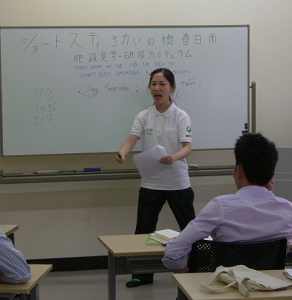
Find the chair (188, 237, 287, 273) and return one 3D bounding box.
[{"bbox_3d":[0.380,0.791,5.277,0.500,0.810,0.540,-2,7,-13],"label":"chair"}]

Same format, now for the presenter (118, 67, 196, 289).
[{"bbox_3d":[0.091,0.204,7.271,0.560,1.520,0.480,2,7,18],"label":"presenter"}]

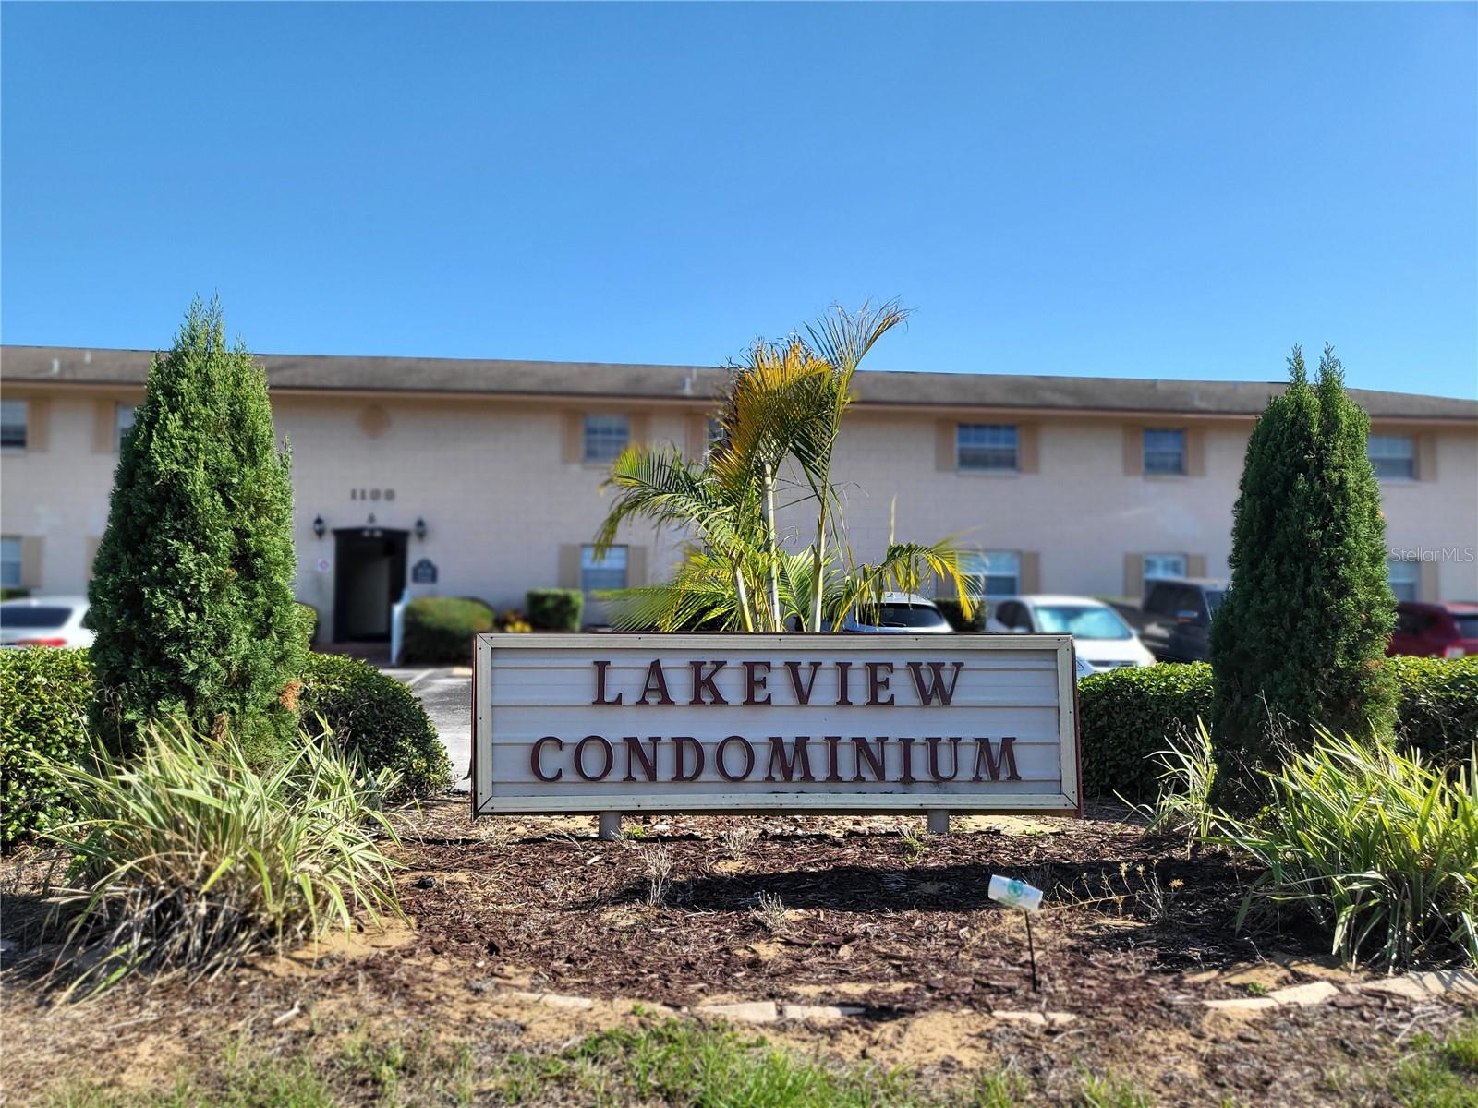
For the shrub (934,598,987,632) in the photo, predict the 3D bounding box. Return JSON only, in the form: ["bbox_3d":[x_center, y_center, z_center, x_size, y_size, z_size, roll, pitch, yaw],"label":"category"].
[{"bbox_3d":[4.268,1.396,22.000,1.250,1.000,1.050,1,-3,-4],"label":"shrub"}]

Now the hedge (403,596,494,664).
[{"bbox_3d":[-5.075,1.391,19.400,1.550,1.200,1.400,1,-3,-4],"label":"hedge"}]

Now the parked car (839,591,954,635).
[{"bbox_3d":[2.200,1.424,18.500,1.820,1.600,4.500,1,-3,-4],"label":"parked car"}]

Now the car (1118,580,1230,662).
[{"bbox_3d":[7.950,1.326,18.200,2.000,1.900,5.700,1,-3,-4],"label":"car"}]

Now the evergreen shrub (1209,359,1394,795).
[{"bbox_3d":[3.106,0.152,6.100,1.030,2.580,1.000,1,-3,-3],"label":"evergreen shrub"}]

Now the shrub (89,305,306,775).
[{"bbox_3d":[-2.771,0.044,5.650,1.100,2.620,1.080,1,-3,-3],"label":"shrub"}]

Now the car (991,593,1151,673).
[{"bbox_3d":[5.300,1.489,18.700,1.800,1.560,4.450,1,-3,-4],"label":"car"}]

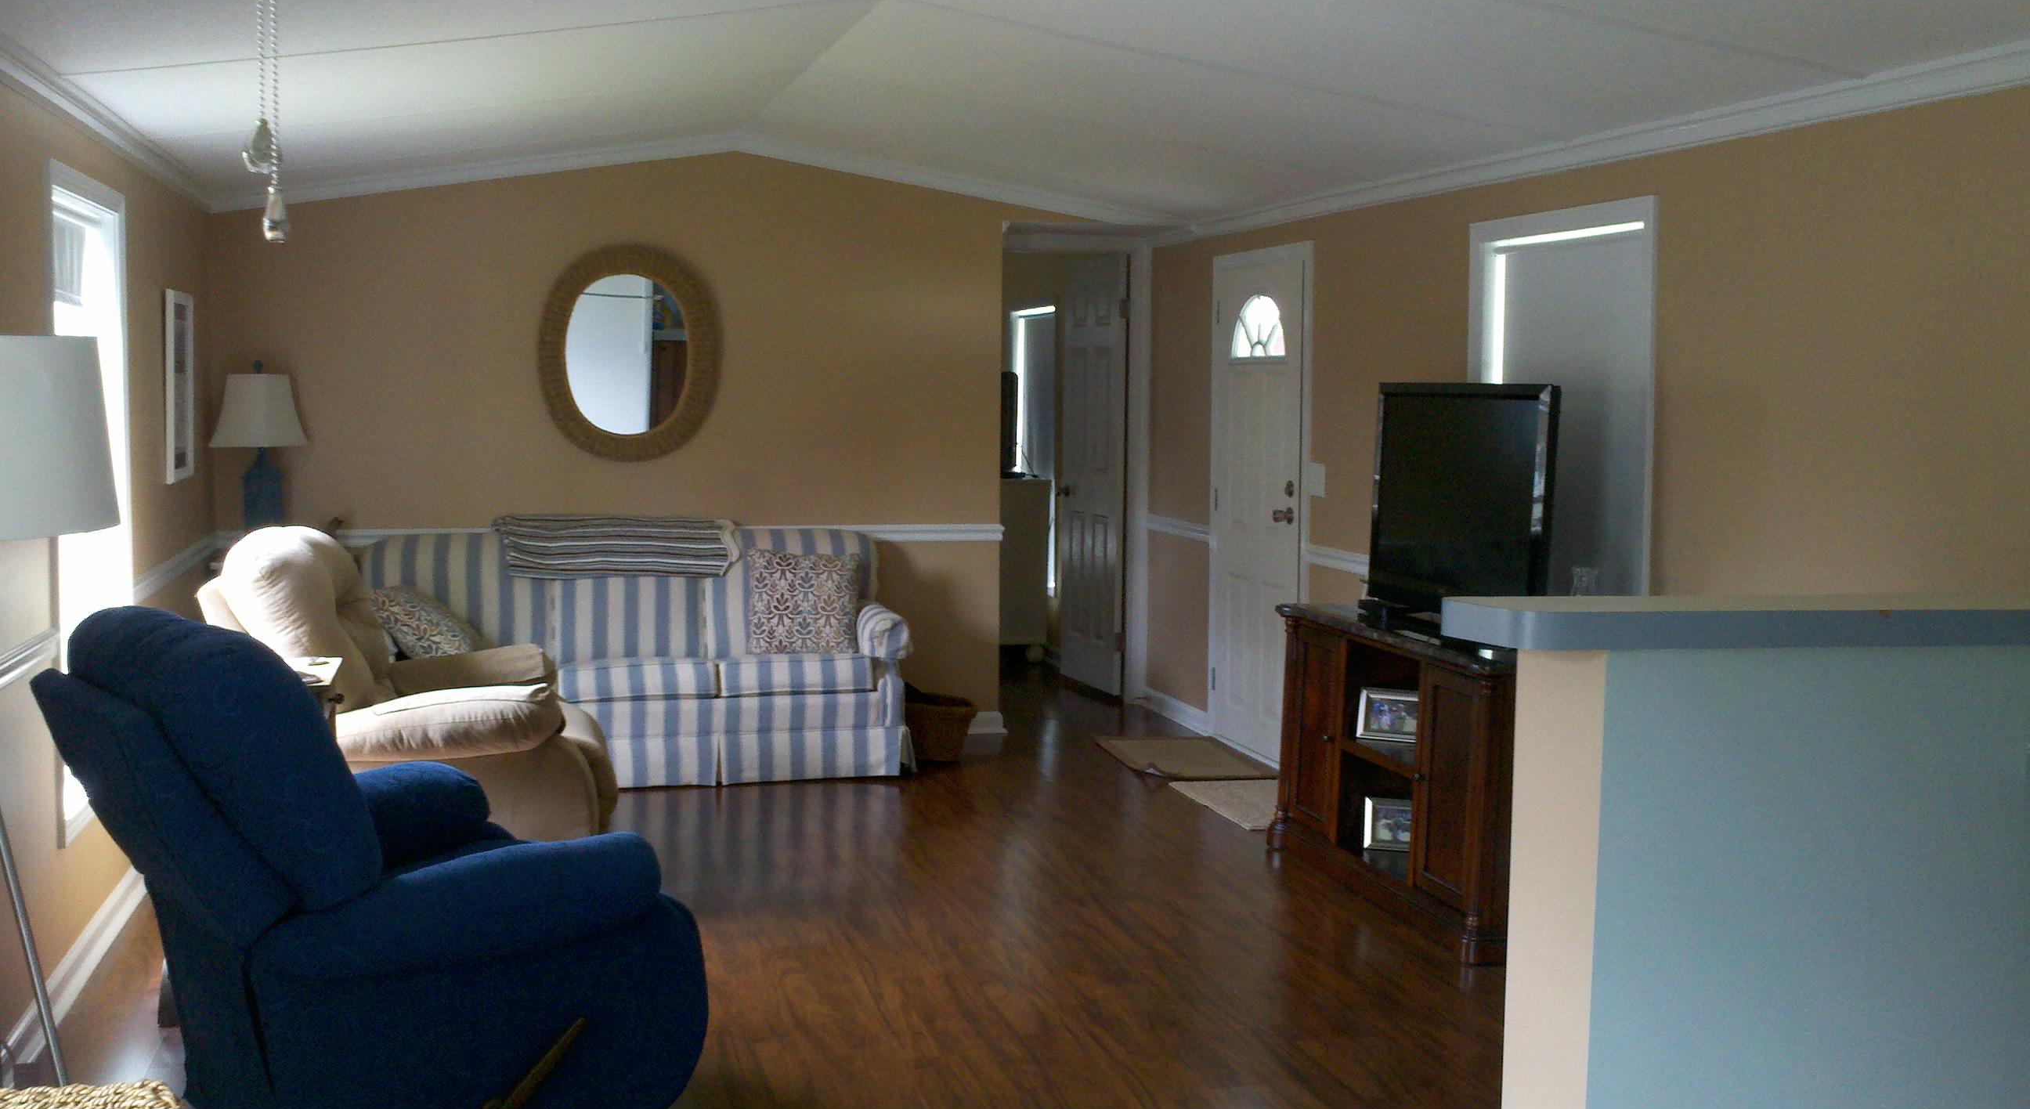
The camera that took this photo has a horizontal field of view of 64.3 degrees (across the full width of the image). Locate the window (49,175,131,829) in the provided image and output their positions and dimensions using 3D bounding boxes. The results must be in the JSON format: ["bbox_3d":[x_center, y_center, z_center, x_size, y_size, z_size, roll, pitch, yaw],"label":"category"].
[{"bbox_3d":[-2.502,-0.180,4.383,0.075,1.664,0.897,-2,6,-18],"label":"window"}]

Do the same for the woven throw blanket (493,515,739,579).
[{"bbox_3d":[-1.543,-0.037,6.293,0.912,0.228,0.243,-1,6,-15],"label":"woven throw blanket"}]

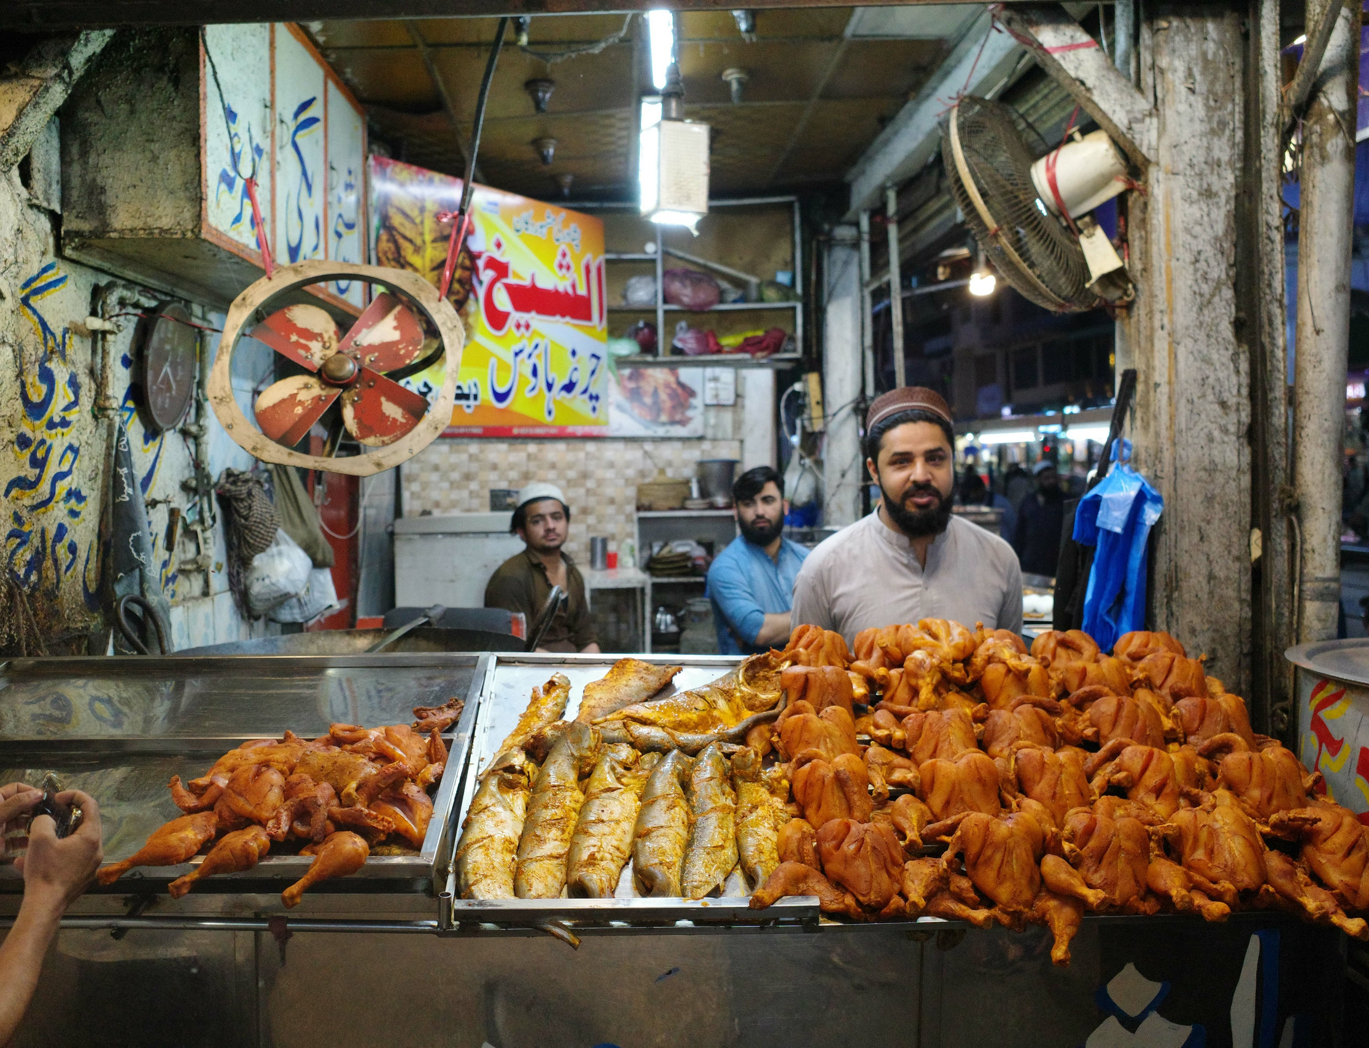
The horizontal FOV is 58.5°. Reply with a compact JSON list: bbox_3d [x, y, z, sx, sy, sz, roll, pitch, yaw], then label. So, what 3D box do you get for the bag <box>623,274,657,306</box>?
[{"bbox_3d":[-0.181,-0.971,5.080,0.140,0.130,0.140,-1,3,-3],"label":"bag"}]

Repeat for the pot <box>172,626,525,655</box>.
[{"bbox_3d":[-0.807,0.454,2.963,0.870,0.280,0.870,-1,3,0],"label":"pot"}]

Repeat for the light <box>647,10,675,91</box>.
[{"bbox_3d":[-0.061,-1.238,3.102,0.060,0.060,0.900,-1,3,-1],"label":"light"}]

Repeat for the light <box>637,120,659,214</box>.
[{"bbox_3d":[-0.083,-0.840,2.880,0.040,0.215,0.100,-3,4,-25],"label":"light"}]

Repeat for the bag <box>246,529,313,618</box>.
[{"bbox_3d":[-1.119,0.141,3.380,0.185,0.240,0.150,-1,3,-3],"label":"bag"}]

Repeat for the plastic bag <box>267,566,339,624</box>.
[{"bbox_3d":[-1.079,0.199,3.450,0.200,0.190,0.150,-1,3,-3],"label":"plastic bag"}]

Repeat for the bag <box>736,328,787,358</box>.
[{"bbox_3d":[0.320,-0.747,5.060,0.205,0.120,0.160,-1,3,-3],"label":"bag"}]

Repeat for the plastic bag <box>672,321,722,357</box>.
[{"bbox_3d":[0.051,-0.767,5.060,0.205,0.140,0.160,-1,3,-3],"label":"plastic bag"}]

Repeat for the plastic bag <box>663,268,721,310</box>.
[{"bbox_3d":[0.031,-0.976,5.080,0.235,0.165,0.190,-1,3,-3],"label":"plastic bag"}]

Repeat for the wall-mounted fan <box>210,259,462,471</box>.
[{"bbox_3d":[-0.701,-0.285,2.537,0.475,0.475,0.230,6,-23,-4],"label":"wall-mounted fan"}]

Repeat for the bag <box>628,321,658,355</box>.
[{"bbox_3d":[-0.175,-0.772,5.060,0.125,0.135,0.130,-1,3,-3],"label":"bag"}]

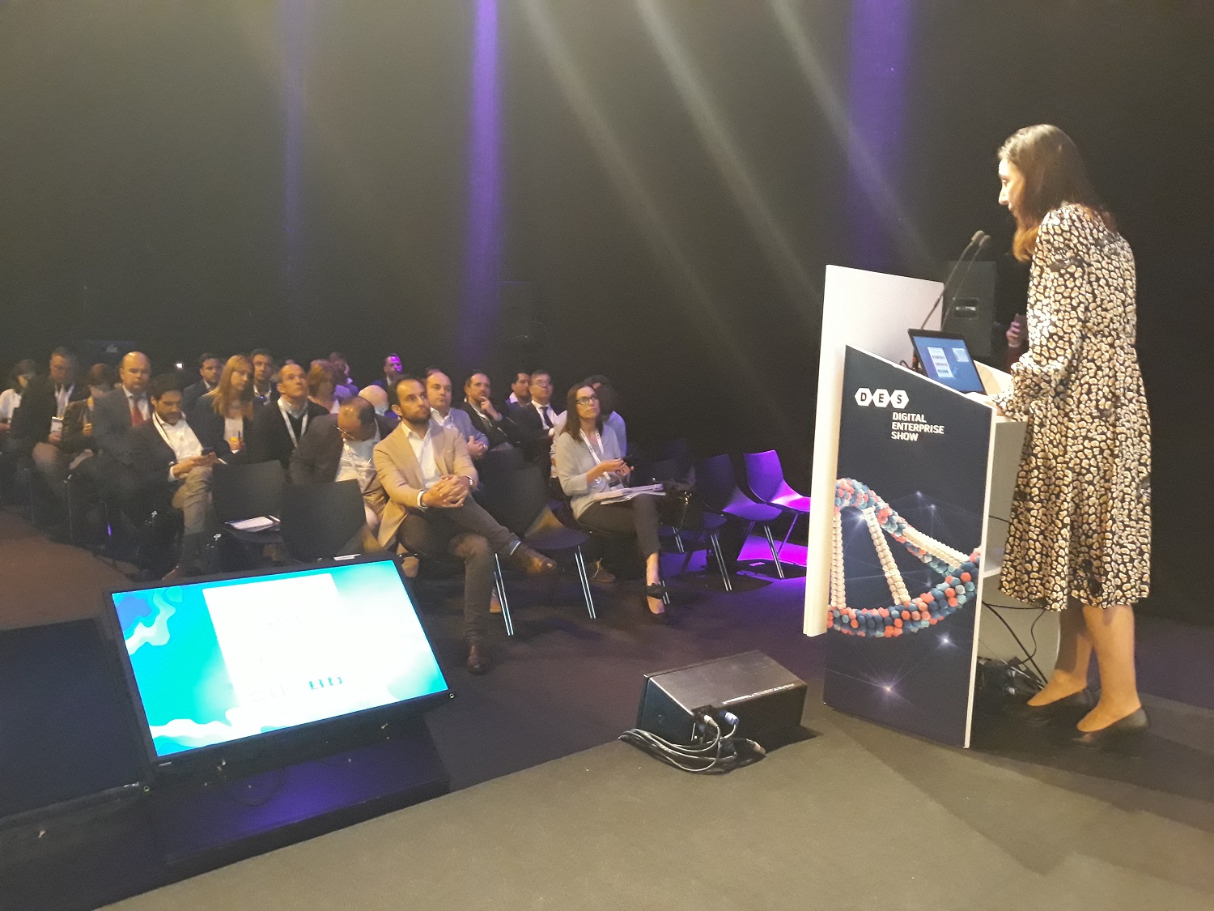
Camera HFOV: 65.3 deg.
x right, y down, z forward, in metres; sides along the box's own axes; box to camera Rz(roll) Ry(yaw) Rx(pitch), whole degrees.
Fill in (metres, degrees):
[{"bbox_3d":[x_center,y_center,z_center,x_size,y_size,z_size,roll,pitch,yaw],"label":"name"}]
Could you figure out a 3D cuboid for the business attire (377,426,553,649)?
[{"bbox_3d":[-0.725,0.340,4.509,0.600,1.000,0.720,-3,8,-42],"label":"business attire"}]

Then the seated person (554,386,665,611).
[{"bbox_3d":[0.010,0.250,5.200,0.780,1.260,0.490,7,8,42],"label":"seated person"}]

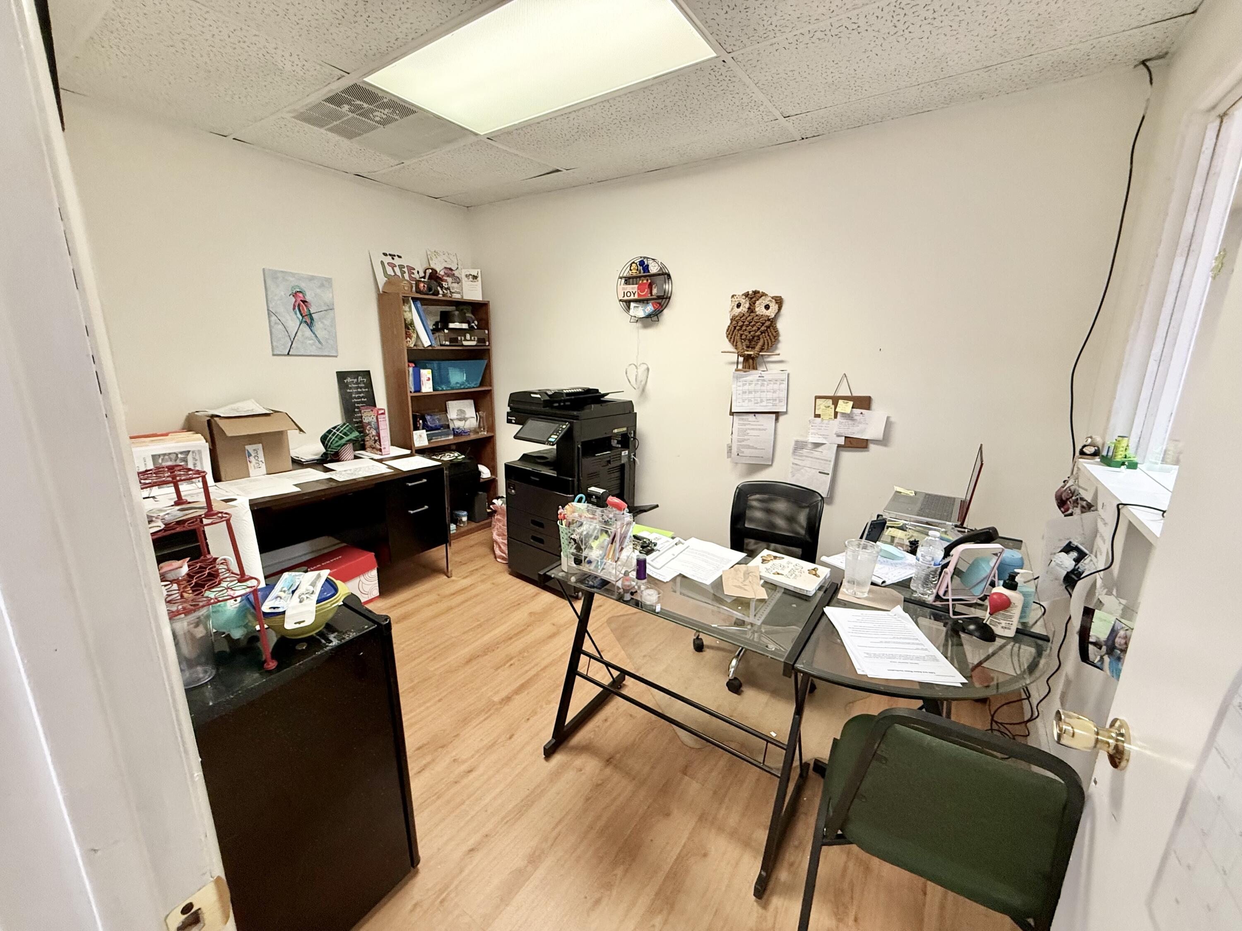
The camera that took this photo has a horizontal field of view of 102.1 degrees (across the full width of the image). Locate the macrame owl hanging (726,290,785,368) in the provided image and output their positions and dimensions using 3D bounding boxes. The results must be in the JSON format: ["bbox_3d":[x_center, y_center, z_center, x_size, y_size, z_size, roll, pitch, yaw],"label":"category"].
[{"bbox_3d":[0.690,-0.707,2.638,0.300,0.410,0.070,10,17,33],"label":"macrame owl hanging"}]

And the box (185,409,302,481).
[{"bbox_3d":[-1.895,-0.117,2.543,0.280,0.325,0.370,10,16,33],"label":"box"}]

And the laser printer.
[{"bbox_3d":[-0.311,0.105,3.091,0.585,1.160,0.610,10,16,33],"label":"laser printer"}]

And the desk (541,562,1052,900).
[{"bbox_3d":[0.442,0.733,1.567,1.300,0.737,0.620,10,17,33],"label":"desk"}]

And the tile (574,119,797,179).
[{"bbox_3d":[0.246,-1.608,2.608,1.200,0.020,0.250,10,16,33],"label":"tile"}]

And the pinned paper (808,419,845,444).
[{"bbox_3d":[1.037,-0.166,2.525,0.176,0.127,0.012,10,17,33],"label":"pinned paper"}]

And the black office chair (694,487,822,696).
[{"bbox_3d":[0.625,0.499,2.216,0.570,0.830,0.600,10,16,33],"label":"black office chair"}]

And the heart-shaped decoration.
[{"bbox_3d":[0.101,-0.540,3.074,0.172,0.170,0.015,10,16,33],"label":"heart-shaped decoration"}]

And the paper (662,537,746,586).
[{"bbox_3d":[0.261,0.308,1.653,0.216,0.010,0.285,10,16,35],"label":"paper"}]

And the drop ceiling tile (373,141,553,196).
[{"bbox_3d":[-0.941,-1.691,2.893,1.070,0.020,0.570,10,16,33],"label":"drop ceiling tile"}]

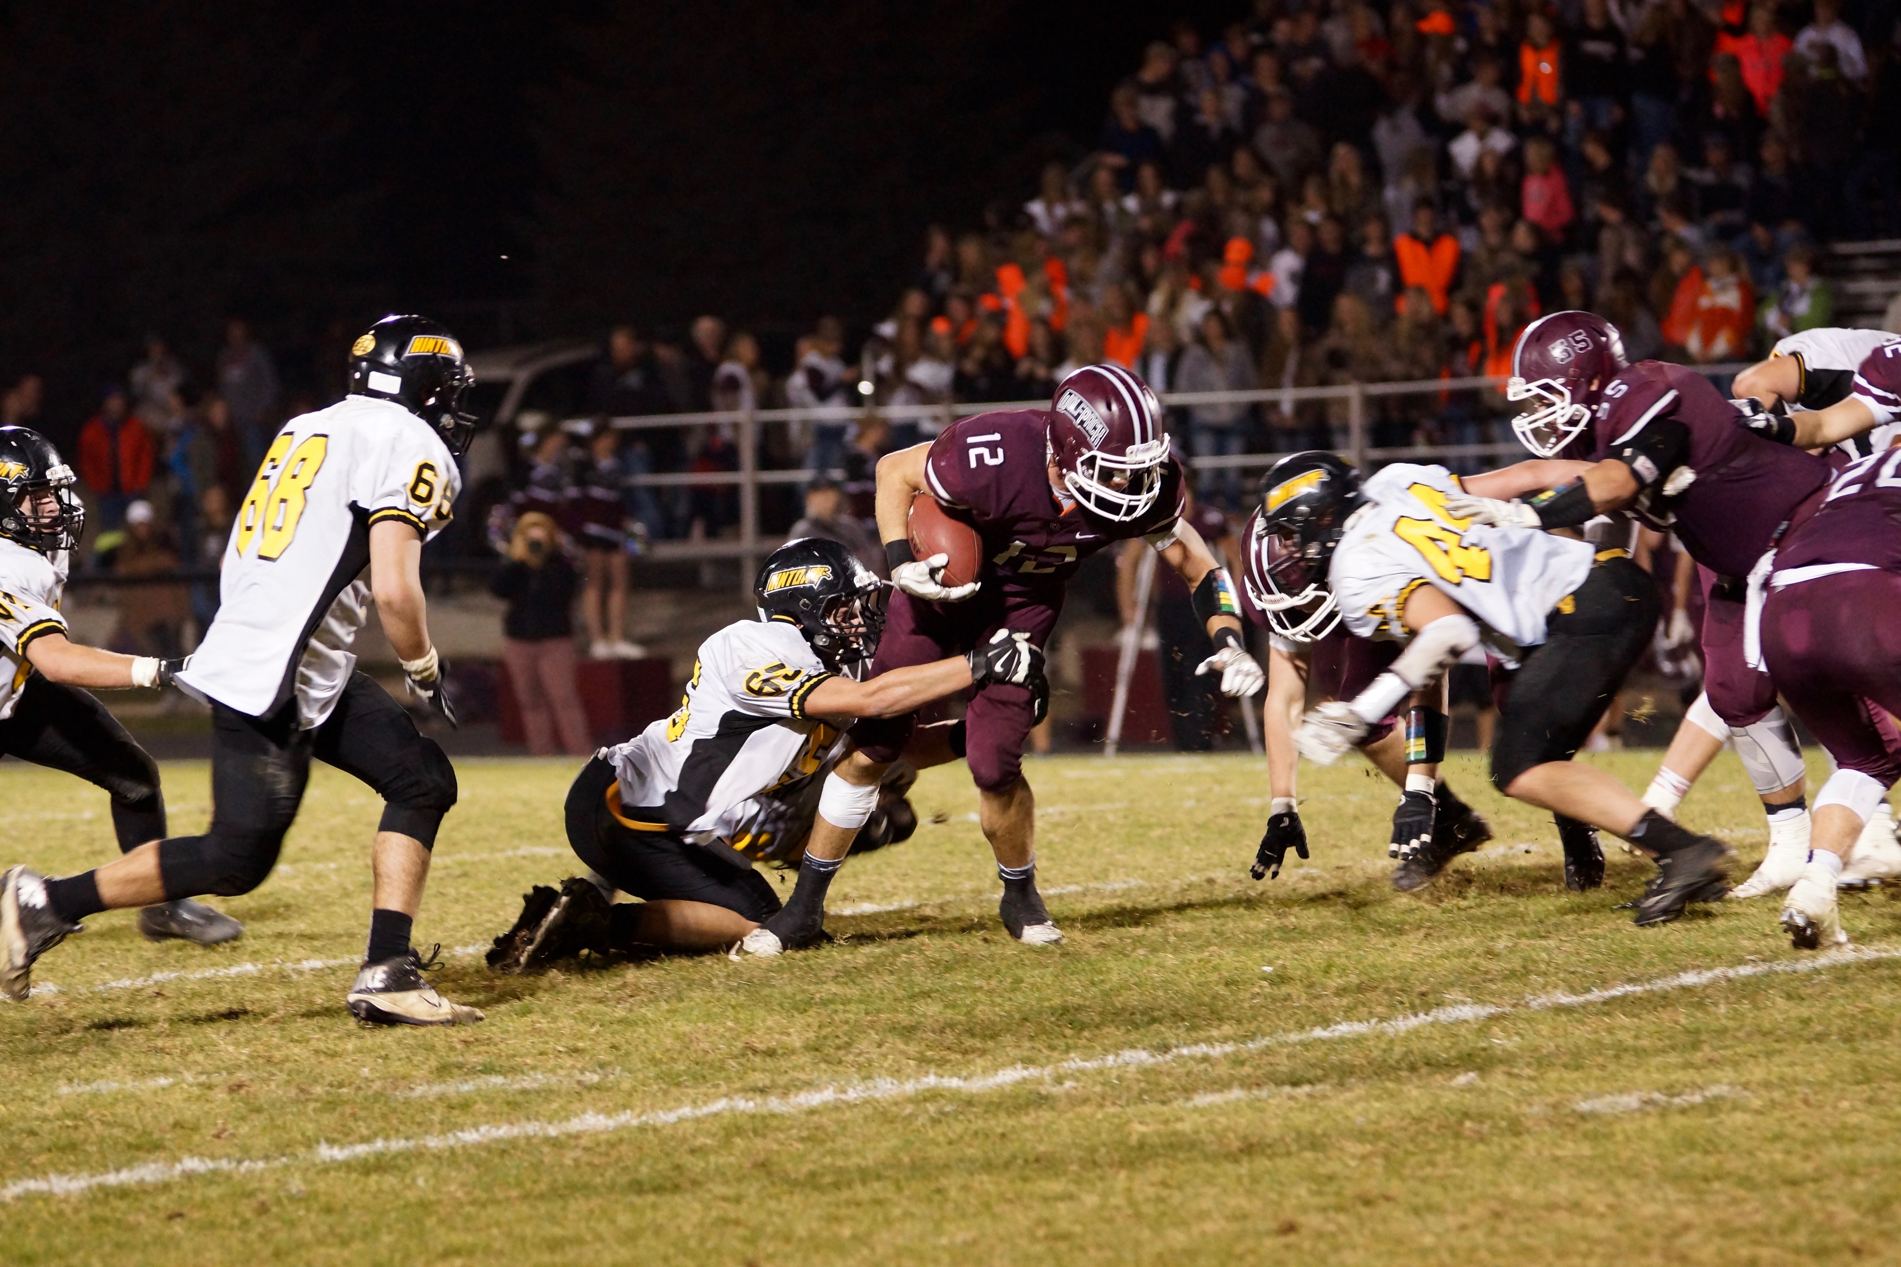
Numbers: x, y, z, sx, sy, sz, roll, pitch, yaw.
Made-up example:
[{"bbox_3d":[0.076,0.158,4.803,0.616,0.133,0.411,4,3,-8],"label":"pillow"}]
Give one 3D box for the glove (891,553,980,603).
[{"bbox_3d":[-0.040,-0.140,28.200,0.210,0.120,0.110,15,40,3],"label":"glove"}]

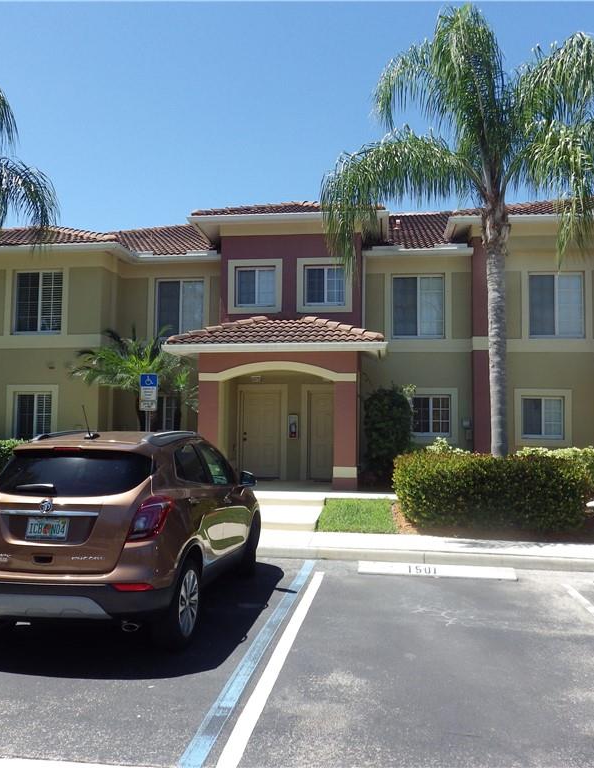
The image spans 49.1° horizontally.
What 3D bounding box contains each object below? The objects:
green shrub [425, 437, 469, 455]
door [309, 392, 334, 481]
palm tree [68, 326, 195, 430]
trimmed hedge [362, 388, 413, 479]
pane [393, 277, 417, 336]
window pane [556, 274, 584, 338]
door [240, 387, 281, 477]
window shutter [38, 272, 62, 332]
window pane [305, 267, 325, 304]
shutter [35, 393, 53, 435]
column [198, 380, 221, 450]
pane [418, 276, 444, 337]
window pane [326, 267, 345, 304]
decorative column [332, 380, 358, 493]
[{"bbox_3d":[3.104,1.654,13.380,0.948,1.125,0.900,0,-3,8],"label":"green shrub"},{"bbox_3d":[0.739,1.290,15.732,0.930,2.070,0.080,0,-3,8],"label":"door"},{"bbox_3d":[-3.605,0.486,14.418,2.818,3.500,2.400,0,-3,8],"label":"palm tree"},{"bbox_3d":[2.065,1.174,14.713,1.120,2.200,1.100,0,-3,8],"label":"trimmed hedge"},{"bbox_3d":[2.577,-1.831,15.391,0.606,1.477,0.080,0,-3,9],"label":"pane"},{"bbox_3d":[6.184,-1.768,14.755,0.638,1.486,0.080,0,-3,8],"label":"window pane"},{"bbox_3d":[-0.852,1.204,15.515,0.982,2.139,0.080,0,-3,8],"label":"door"},{"bbox_3d":[-5.985,-1.985,15.849,0.584,1.475,0.060,0,-3,8],"label":"window shutter"},{"bbox_3d":[0.424,-2.221,14.712,0.489,0.902,0.070,0,-3,8],"label":"window pane"},{"bbox_3d":[-6.006,0.718,15.460,0.447,1.054,0.080,0,-3,9],"label":"shutter"},{"bbox_3d":[-1.762,1.041,13.501,0.409,2.204,0.450,0,-3,8],"label":"column"},{"bbox_3d":[3.136,-1.801,15.175,0.595,1.470,0.080,0,-3,8],"label":"pane"},{"bbox_3d":[0.891,-2.287,15.071,0.460,0.900,0.060,0,-3,8],"label":"window pane"},{"bbox_3d":[1.013,1.048,13.198,0.470,2.172,0.470,0,-3,9],"label":"decorative column"}]

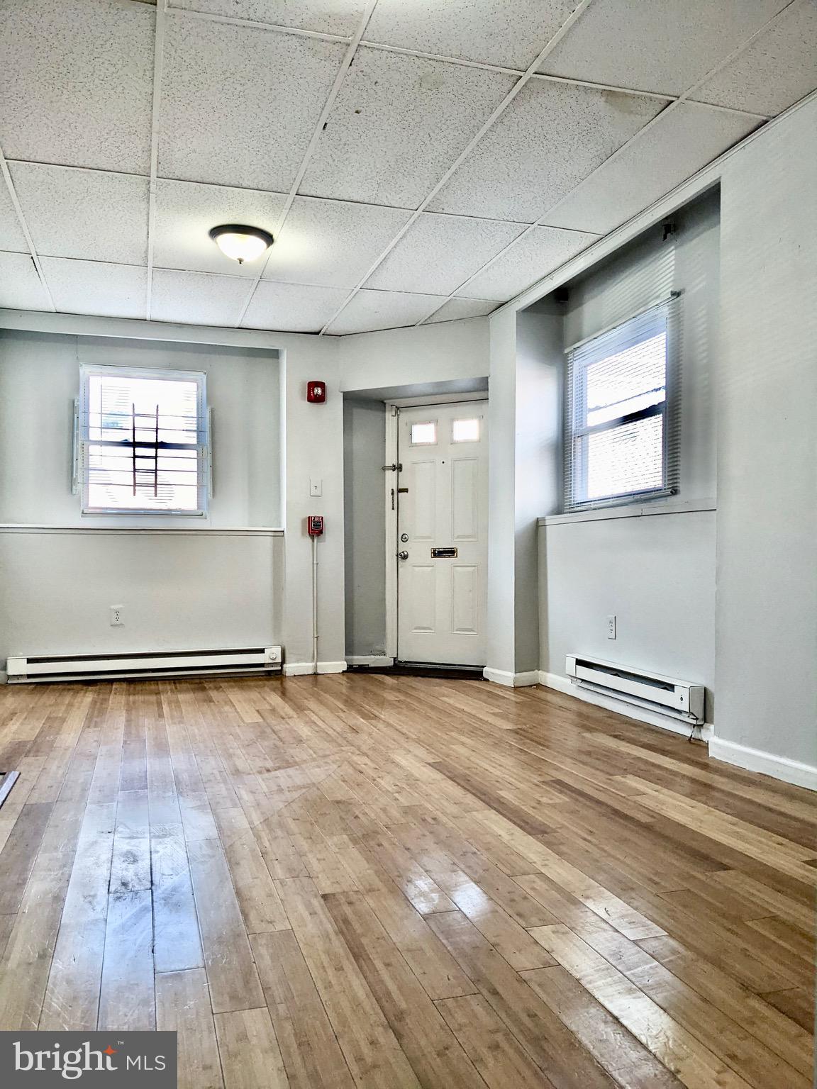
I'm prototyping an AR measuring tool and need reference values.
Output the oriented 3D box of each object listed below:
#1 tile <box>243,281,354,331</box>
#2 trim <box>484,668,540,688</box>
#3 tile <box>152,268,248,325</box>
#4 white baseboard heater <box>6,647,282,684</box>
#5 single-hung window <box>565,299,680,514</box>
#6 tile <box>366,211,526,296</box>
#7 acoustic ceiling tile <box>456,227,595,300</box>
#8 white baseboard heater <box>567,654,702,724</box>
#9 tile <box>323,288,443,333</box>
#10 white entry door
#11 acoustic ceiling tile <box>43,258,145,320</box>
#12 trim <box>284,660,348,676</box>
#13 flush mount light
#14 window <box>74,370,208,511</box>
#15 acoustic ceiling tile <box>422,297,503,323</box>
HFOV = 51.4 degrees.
[{"bbox_3d":[-0.777,-1.590,5.711,0.607,0.018,1.151,0,-1,-17],"label":"tile"},{"bbox_3d":[0.693,0.886,5.750,0.230,0.089,0.500,0,-1,-17],"label":"trim"},{"bbox_3d":[-1.359,-1.591,5.528,0.607,0.018,1.151,0,-1,-17],"label":"tile"},{"bbox_3d":[-1.812,0.832,5.971,1.830,0.177,0.070,0,-1,-19],"label":"white baseboard heater"},{"bbox_3d":[1.181,-0.741,4.869,0.045,1.020,1.180,0,-1,-17],"label":"single-hung window"},{"bbox_3d":[0.158,-1.605,4.773,0.600,0.020,1.210,0,-1,-17],"label":"tile"},{"bbox_3d":[0.643,-1.604,4.915,0.404,0.018,1.210,0,-1,-17],"label":"acoustic ceiling tile"},{"bbox_3d":[1.145,0.742,4.480,0.073,0.173,1.280,0,-1,-15],"label":"white baseboard heater"},{"bbox_3d":[-0.194,-1.586,5.893,0.600,0.020,1.130,0,-1,-17],"label":"tile"},{"bbox_3d":[0.294,-0.073,6.454,0.810,1.990,0.045,-1,-1,28],"label":"white entry door"},{"bbox_3d":[-1.933,-1.590,5.325,0.600,0.020,1.085,0,-1,-17],"label":"acoustic ceiling tile"},{"bbox_3d":[-0.687,0.917,6.281,0.468,0.088,0.020,0,-1,-19],"label":"trim"},{"bbox_3d":[-0.862,-1.525,4.389,0.330,0.148,0.330,0,-1,-17],"label":"flush mount light"},{"bbox_3d":[-1.920,-0.741,6.195,0.880,1.080,0.045,0,-1,-17],"label":"window"},{"bbox_3d":[0.357,-1.592,5.824,0.404,0.018,0.686,0,-1,-17],"label":"acoustic ceiling tile"}]

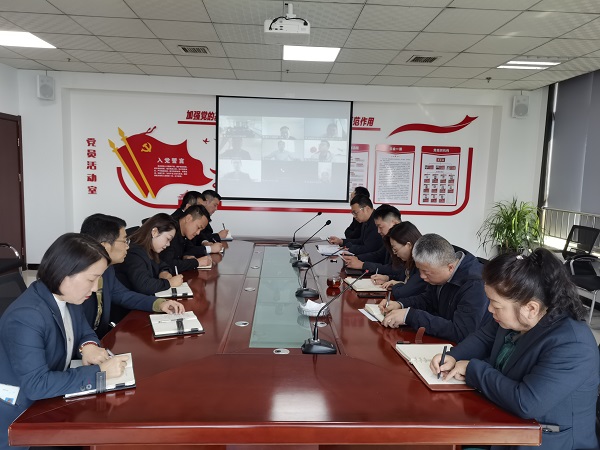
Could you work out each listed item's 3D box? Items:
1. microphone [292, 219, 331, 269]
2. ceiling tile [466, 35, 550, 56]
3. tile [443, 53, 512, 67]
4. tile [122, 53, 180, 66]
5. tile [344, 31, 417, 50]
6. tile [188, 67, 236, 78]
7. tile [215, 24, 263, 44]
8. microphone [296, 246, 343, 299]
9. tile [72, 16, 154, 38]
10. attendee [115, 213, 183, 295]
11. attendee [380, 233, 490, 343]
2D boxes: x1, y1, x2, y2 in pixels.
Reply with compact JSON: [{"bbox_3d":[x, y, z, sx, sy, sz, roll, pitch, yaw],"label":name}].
[{"bbox_3d":[0.086,0.135,3.494,0.278,0.365,0.110,1,6,-3],"label":"microphone"},{"bbox_3d":[1.936,-1.693,4.410,0.600,0.020,0.600,1,6,-3],"label":"ceiling tile"},{"bbox_3d":[1.906,-1.758,5.005,0.600,0.020,0.600,1,6,-3],"label":"tile"},{"bbox_3d":[-1.715,-1.928,5.439,0.600,0.015,0.600,2,6,-3],"label":"tile"},{"bbox_3d":[0.742,-1.724,4.345,0.600,0.020,0.600,2,6,-3],"label":"tile"},{"bbox_3d":[-1.141,-1.965,6.041,0.600,0.020,0.600,2,6,-3],"label":"tile"},{"bbox_3d":[-0.453,-1.757,4.285,0.600,0.020,0.600,1,6,-3],"label":"tile"},{"bbox_3d":[0.117,0.258,2.679,0.273,0.298,0.110,1,6,-3],"label":"microphone"},{"bbox_3d":[-1.654,-1.787,4.223,0.600,0.020,0.600,2,6,-3],"label":"tile"},{"bbox_3d":[-0.955,0.519,2.880,0.540,1.168,0.480,1,6,-3],"label":"attendee"},{"bbox_3d":[0.694,0.610,2.173,0.680,1.170,0.560,1,6,-10],"label":"attendee"}]

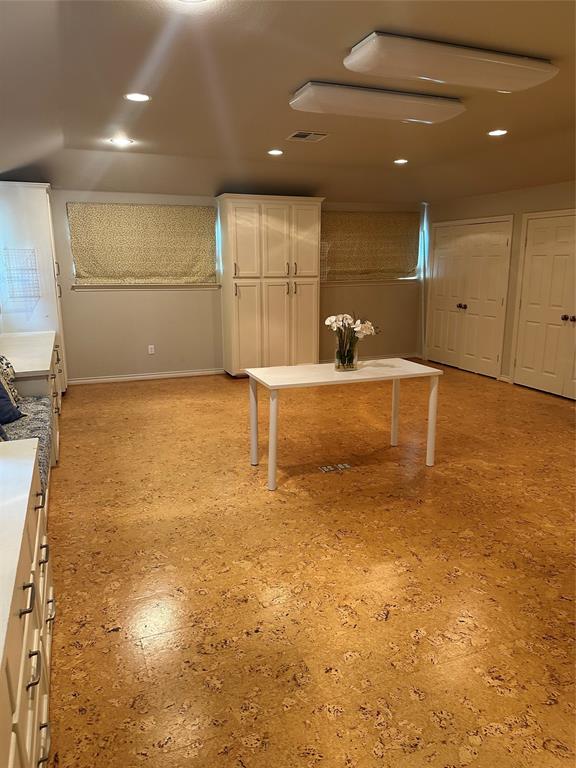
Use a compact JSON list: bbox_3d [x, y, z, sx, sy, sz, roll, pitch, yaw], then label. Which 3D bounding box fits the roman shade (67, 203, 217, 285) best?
[{"bbox_3d":[-1.808,-1.788,6.865,1.840,0.985,0.077,-5,13,-19],"label":"roman shade"}]

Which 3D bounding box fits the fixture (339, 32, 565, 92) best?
[{"bbox_3d":[1.007,-1.951,3.285,1.335,0.110,0.400,-5,13,-19],"label":"fixture"}]

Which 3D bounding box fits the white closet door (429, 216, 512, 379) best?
[{"bbox_3d":[2.490,-1.200,7.523,0.050,2.020,1.560,-5,13,-19],"label":"white closet door"}]

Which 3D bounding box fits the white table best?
[{"bbox_3d":[0.405,0.258,3.970,1.310,0.730,0.595,-5,13,-19],"label":"white table"}]

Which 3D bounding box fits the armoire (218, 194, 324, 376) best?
[{"bbox_3d":[-0.220,-1.309,7.296,1.315,2.335,0.567,-5,13,-19],"label":"armoire"}]

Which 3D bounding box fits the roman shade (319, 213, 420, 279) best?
[{"bbox_3d":[1.197,-2.050,7.931,1.810,1.000,0.077,-5,13,-19],"label":"roman shade"}]

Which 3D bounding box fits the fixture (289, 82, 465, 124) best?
[{"bbox_3d":[0.688,-2.121,4.066,1.325,0.110,0.400,-5,13,-19],"label":"fixture"}]

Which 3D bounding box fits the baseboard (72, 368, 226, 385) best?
[{"bbox_3d":[-1.867,-0.116,7.239,2.096,0.080,0.020,-5,13,-19],"label":"baseboard"}]

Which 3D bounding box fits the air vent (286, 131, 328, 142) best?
[{"bbox_3d":[0.199,-2.432,5.256,0.340,0.030,0.365,-5,13,-19],"label":"air vent"}]

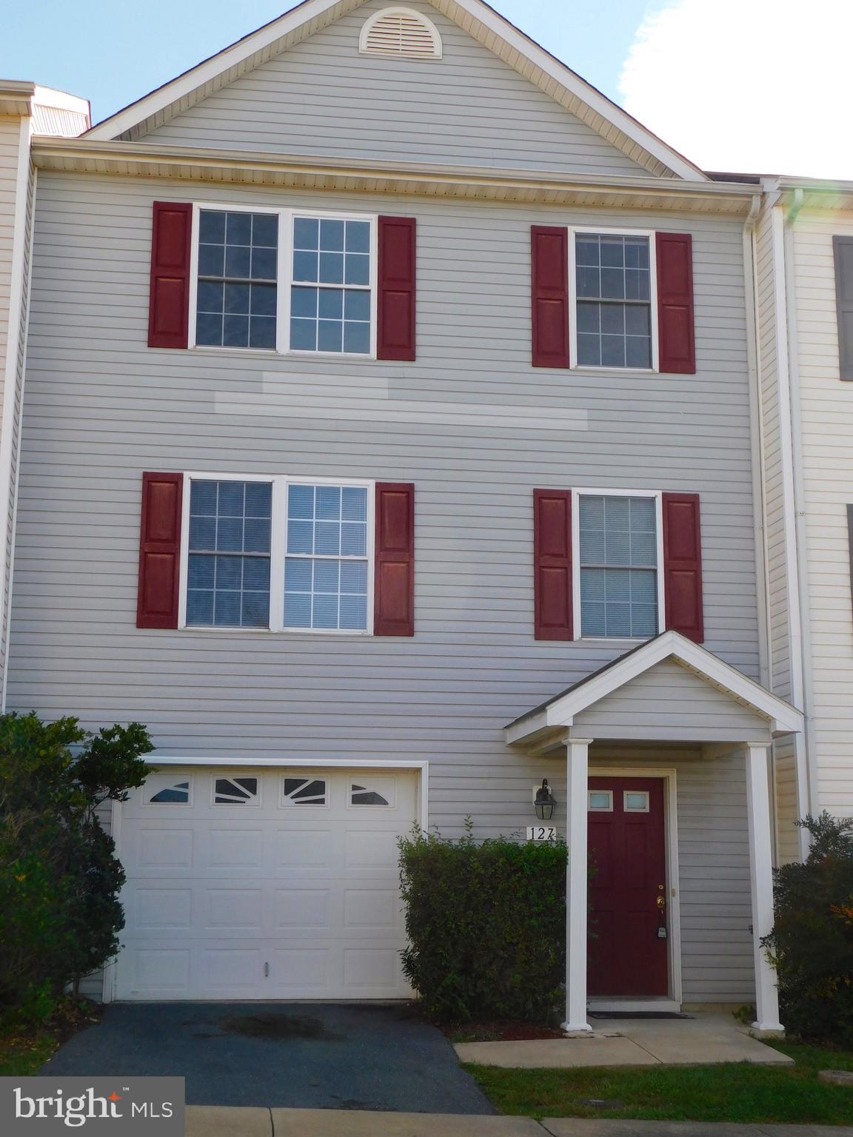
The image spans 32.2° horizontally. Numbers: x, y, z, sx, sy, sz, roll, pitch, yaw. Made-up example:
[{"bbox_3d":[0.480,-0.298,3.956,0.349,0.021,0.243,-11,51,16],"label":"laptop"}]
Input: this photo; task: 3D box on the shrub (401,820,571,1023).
[{"bbox_3d":[0.594,3.143,13.252,1.610,1.602,0.880,2,-11,-8],"label":"shrub"}]

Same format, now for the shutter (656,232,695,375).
[{"bbox_3d":[2.537,-2.705,15.072,0.379,1.507,0.050,2,-11,-8],"label":"shutter"}]

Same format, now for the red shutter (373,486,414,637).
[{"bbox_3d":[-0.308,-0.089,14.231,0.381,1.499,0.030,2,-11,-8],"label":"red shutter"}]

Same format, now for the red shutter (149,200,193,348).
[{"bbox_3d":[-2.496,-2.864,14.441,0.381,1.499,0.030,2,-11,-8],"label":"red shutter"}]

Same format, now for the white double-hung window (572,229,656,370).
[{"bbox_3d":[1.885,-2.719,14.963,0.905,1.499,0.090,1,-10,-7],"label":"white double-hung window"}]

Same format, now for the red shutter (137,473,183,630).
[{"bbox_3d":[-2.491,-0.170,13.860,0.378,1.489,0.050,2,-11,-8],"label":"red shutter"}]

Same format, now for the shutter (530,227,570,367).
[{"bbox_3d":[1.245,-2.735,14.892,0.381,1.504,0.050,2,-11,-8],"label":"shutter"}]

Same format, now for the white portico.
[{"bbox_3d":[2.005,2.321,13.239,2.290,3.320,1.700,2,-11,-8],"label":"white portico"}]

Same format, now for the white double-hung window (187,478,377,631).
[{"bbox_3d":[-1.404,-0.132,14.035,1.825,1.516,0.100,2,-11,-8],"label":"white double-hung window"}]

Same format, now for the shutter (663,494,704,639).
[{"bbox_3d":[2.533,-0.006,14.621,0.381,1.499,0.030,2,-11,-8],"label":"shutter"}]

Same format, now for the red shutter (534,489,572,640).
[{"bbox_3d":[1.232,-0.036,14.370,0.383,1.495,0.050,2,-11,-8],"label":"red shutter"}]

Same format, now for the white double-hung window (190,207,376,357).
[{"bbox_3d":[-1.395,-2.814,14.553,1.824,1.519,0.100,2,-11,-8],"label":"white double-hung window"}]

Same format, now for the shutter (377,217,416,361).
[{"bbox_3d":[-0.296,-2.791,14.742,0.381,1.499,0.030,2,-11,-8],"label":"shutter"}]

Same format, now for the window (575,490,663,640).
[{"bbox_3d":[1.882,-0.023,14.557,0.919,1.529,0.080,2,-11,-8],"label":"window"}]

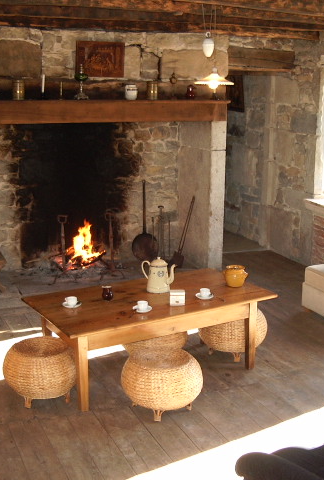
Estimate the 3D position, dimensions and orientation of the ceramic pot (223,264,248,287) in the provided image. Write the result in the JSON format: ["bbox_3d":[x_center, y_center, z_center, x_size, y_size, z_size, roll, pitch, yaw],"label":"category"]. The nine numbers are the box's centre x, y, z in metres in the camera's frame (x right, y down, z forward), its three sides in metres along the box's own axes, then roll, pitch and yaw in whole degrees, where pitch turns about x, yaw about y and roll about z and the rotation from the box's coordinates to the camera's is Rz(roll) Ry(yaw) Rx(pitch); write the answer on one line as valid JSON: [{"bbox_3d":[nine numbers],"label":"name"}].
[{"bbox_3d":[0.537,0.262,5.171,0.185,0.146,0.151,-1,13,-6],"label":"ceramic pot"}]

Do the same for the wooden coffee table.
[{"bbox_3d":[-0.079,0.672,4.932,1.566,0.554,0.852,-7,15,-30],"label":"wooden coffee table"}]

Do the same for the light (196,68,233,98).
[{"bbox_3d":[0.368,-1.115,4.951,0.278,0.203,0.278,0,13,0],"label":"light"}]

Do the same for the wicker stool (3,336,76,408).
[{"bbox_3d":[-0.774,0.857,4.560,0.505,0.350,0.505,0,13,0],"label":"wicker stool"}]

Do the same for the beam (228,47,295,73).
[{"bbox_3d":[1.026,-1.969,7.718,0.883,0.233,0.223,-5,14,-21],"label":"beam"}]

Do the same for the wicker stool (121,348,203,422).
[{"bbox_3d":[0.003,0.897,4.405,0.505,0.350,0.505,0,13,0],"label":"wicker stool"}]

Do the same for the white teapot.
[{"bbox_3d":[-0.017,0.238,5.054,0.257,0.238,0.170,-2,13,-10],"label":"white teapot"}]

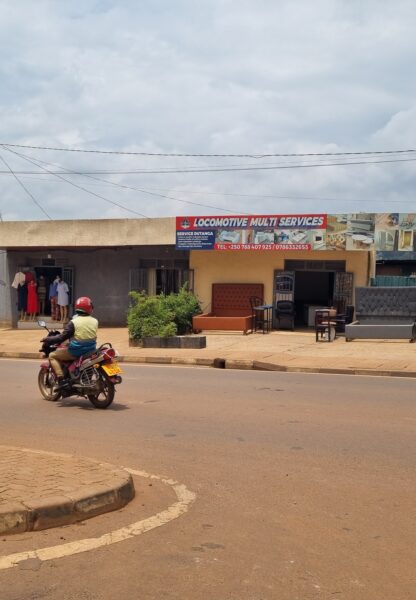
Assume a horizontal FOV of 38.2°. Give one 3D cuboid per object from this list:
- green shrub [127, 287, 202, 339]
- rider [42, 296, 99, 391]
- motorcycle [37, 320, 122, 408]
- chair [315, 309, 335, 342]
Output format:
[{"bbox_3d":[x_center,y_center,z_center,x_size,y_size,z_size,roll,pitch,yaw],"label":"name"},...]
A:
[{"bbox_3d":[-1.200,0.330,16.600,1.980,1.420,1.300,1,0,16],"label":"green shrub"},{"bbox_3d":[-2.070,0.660,9.250,0.880,1.460,0.650,1,0,41],"label":"rider"},{"bbox_3d":[-2.020,1.000,9.300,1.950,1.200,0.740,1,0,42],"label":"motorcycle"},{"bbox_3d":[3.320,0.720,17.200,0.440,0.920,0.470,1,0,25],"label":"chair"}]

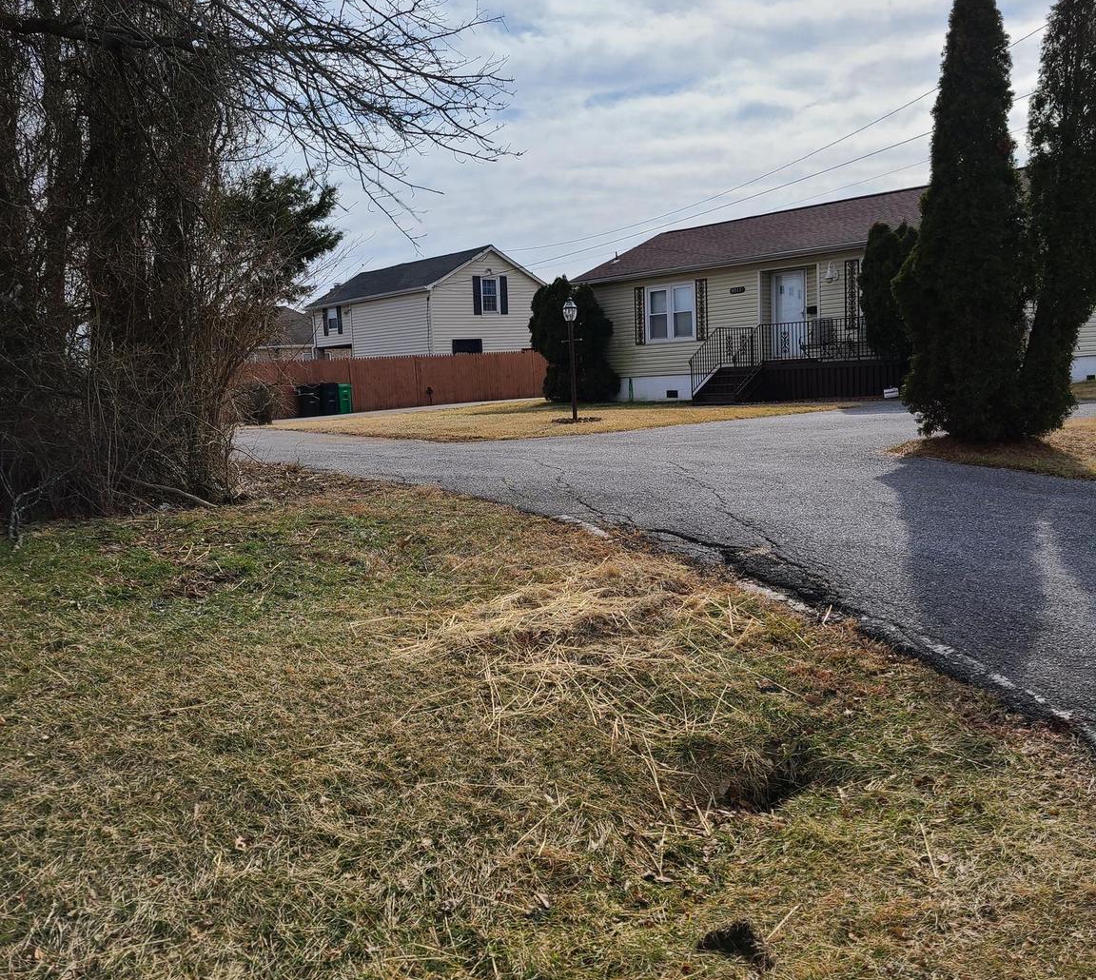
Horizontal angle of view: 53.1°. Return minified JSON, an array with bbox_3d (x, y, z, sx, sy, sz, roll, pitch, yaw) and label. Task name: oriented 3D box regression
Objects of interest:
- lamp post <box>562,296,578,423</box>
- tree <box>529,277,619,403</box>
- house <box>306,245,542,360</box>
[{"bbox_3d":[0.426,-2.279,19.188,0.310,2.180,0.280,-2,6,0],"label":"lamp post"},{"bbox_3d":[0.667,-4.113,30.026,2.450,3.380,2.300,-2,6,0],"label":"tree"},{"bbox_3d":[-5.076,-6.737,46.445,6.050,6.150,9.060,-8,8,-42],"label":"house"}]

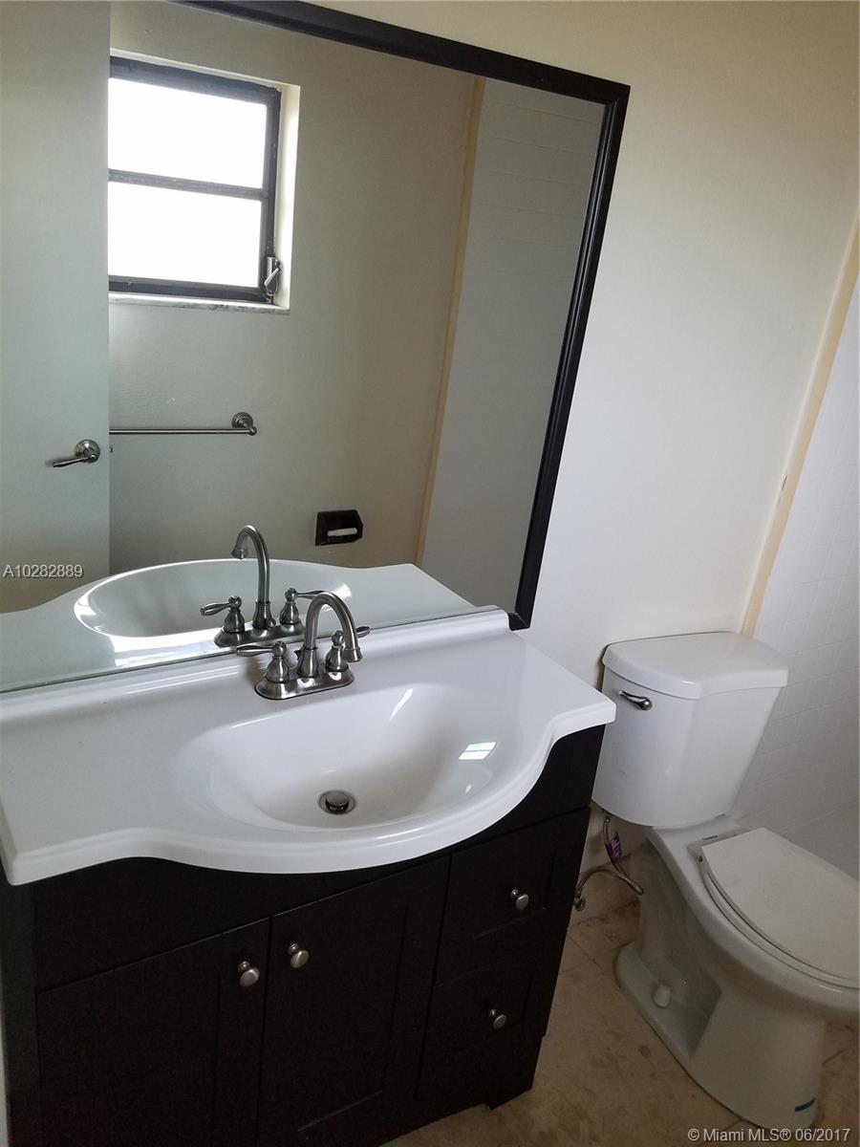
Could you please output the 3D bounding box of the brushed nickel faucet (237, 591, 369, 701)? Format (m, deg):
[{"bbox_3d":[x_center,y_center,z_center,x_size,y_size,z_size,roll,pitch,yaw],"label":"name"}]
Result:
[{"bbox_3d":[-0.153,0.111,1.282,0.225,0.181,0.165,-7,26,-33],"label":"brushed nickel faucet"}]

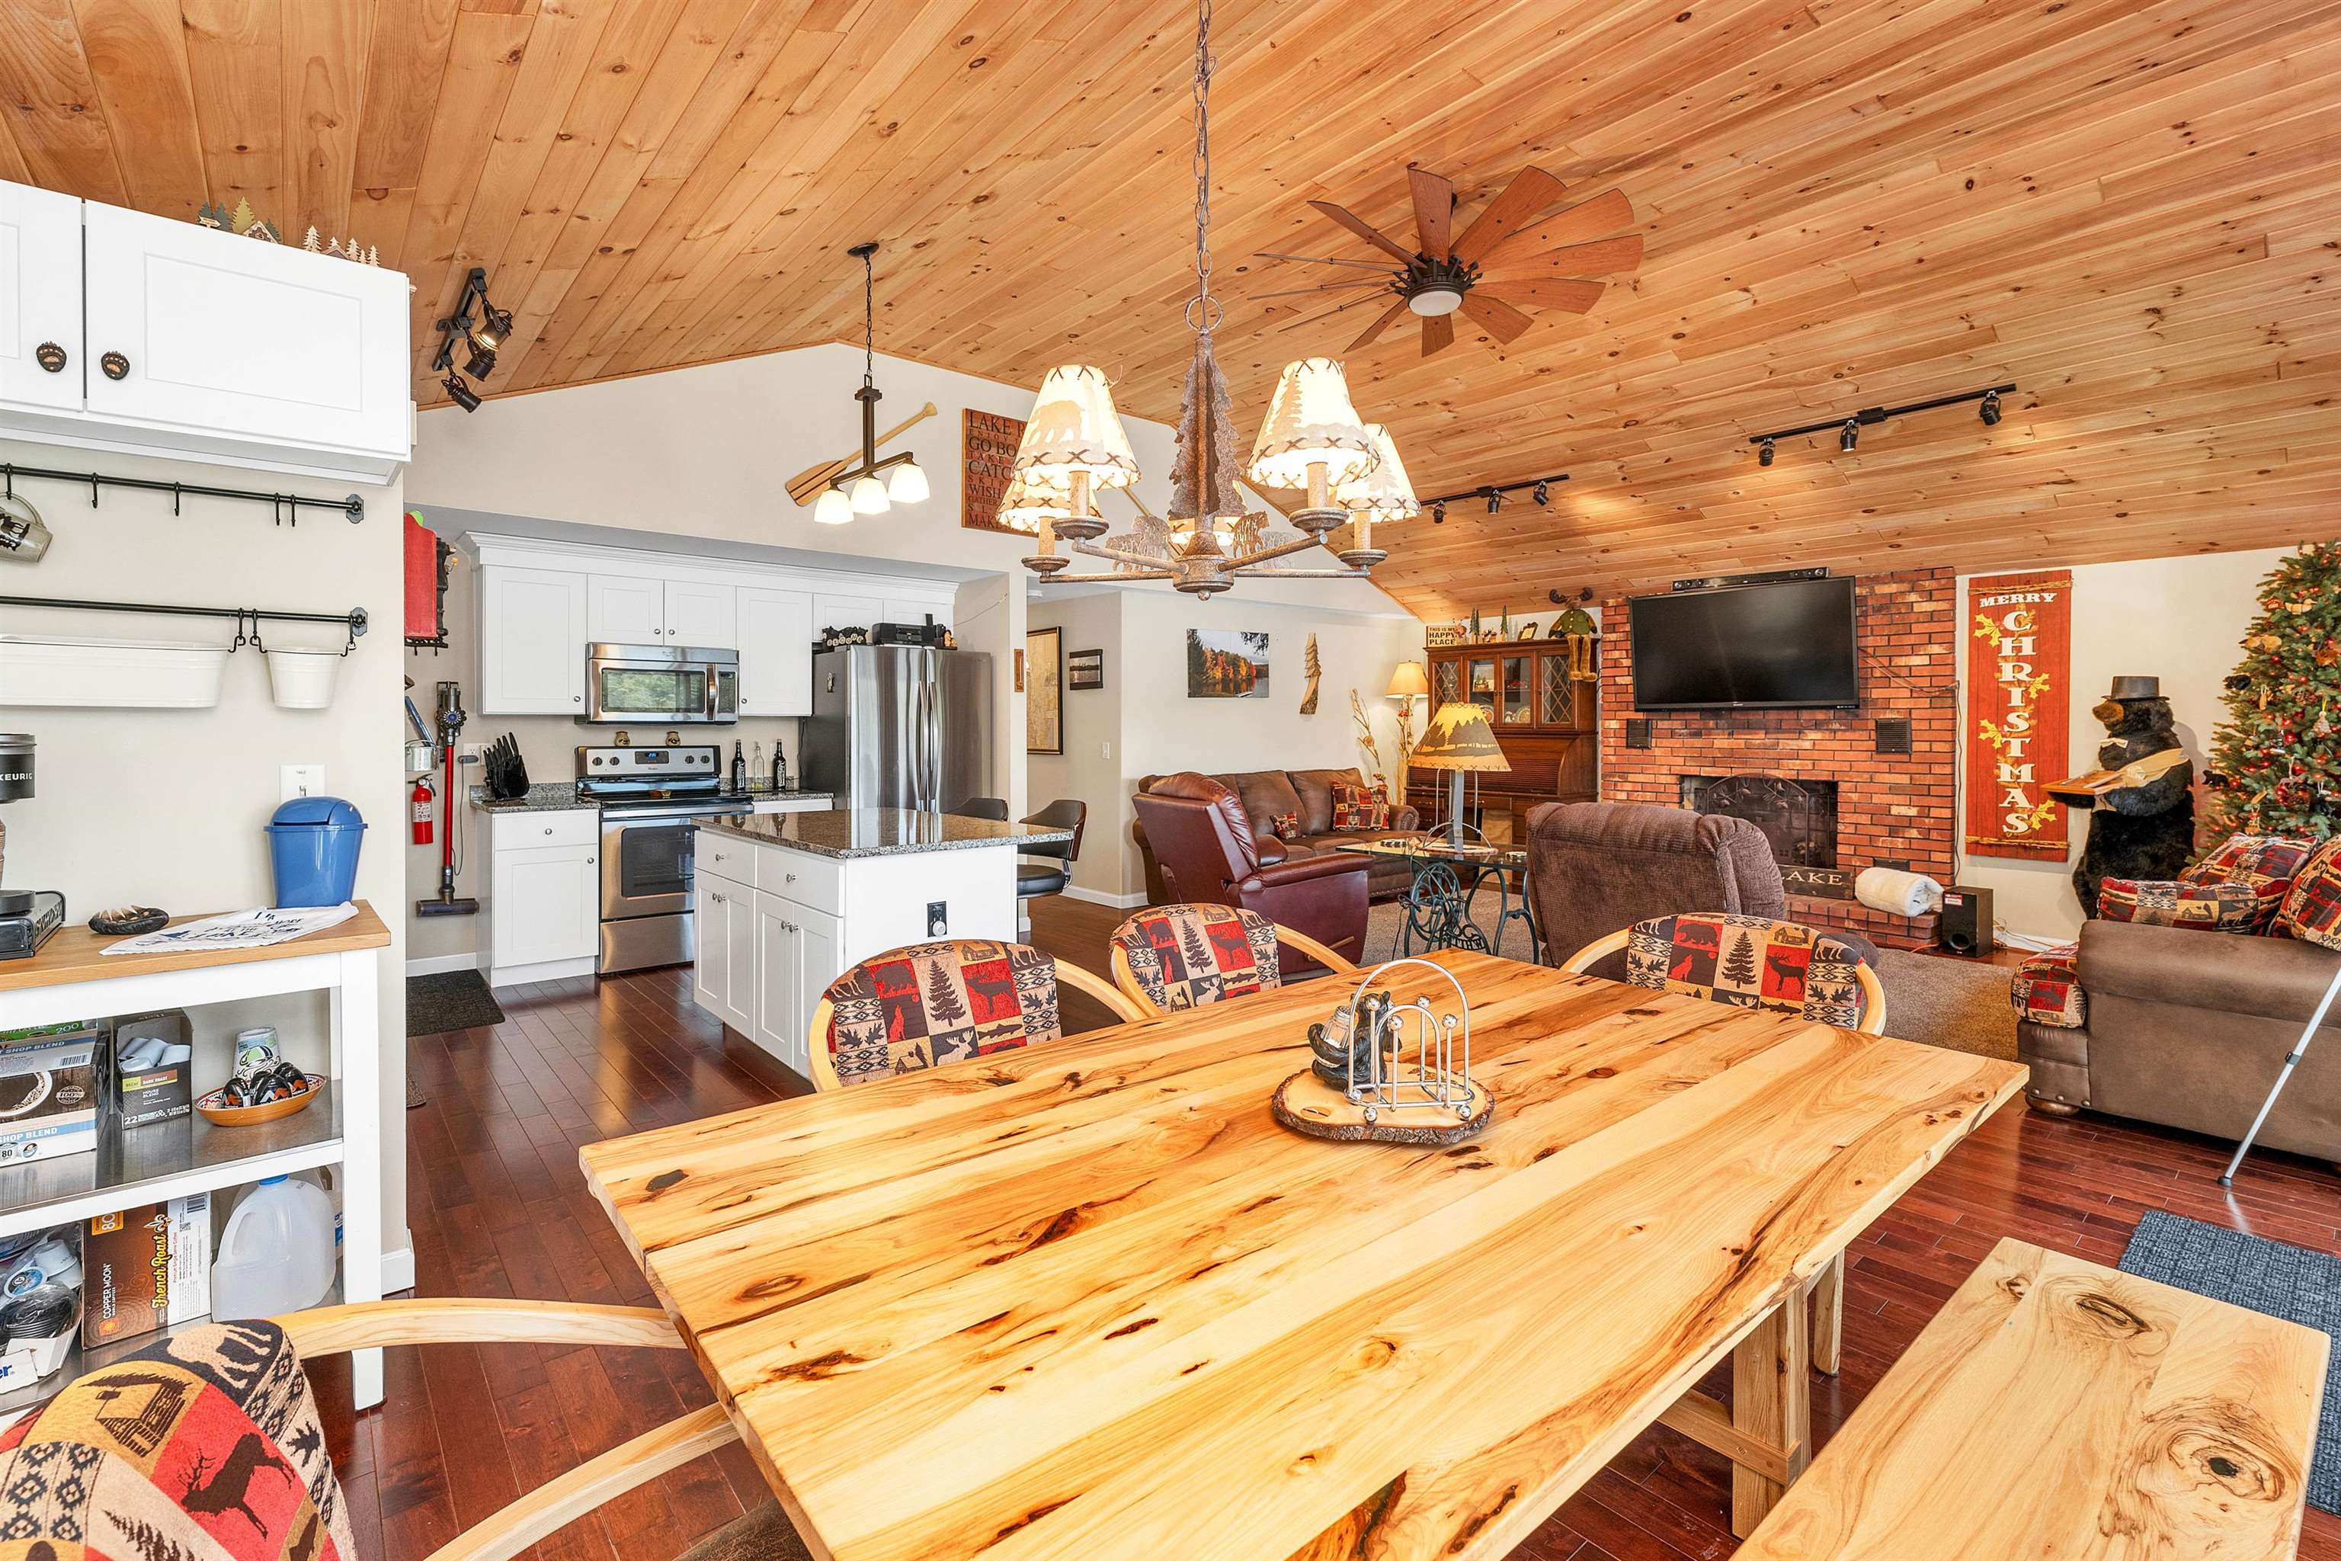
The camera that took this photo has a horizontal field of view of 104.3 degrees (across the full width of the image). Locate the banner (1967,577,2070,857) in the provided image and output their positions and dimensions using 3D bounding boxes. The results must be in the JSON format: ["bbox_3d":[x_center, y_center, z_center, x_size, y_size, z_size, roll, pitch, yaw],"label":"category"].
[{"bbox_3d":[5.106,-0.389,5.487,0.040,1.705,0.460,-3,4,-43],"label":"banner"}]

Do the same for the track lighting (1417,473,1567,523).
[{"bbox_3d":[2.165,-1.887,6.248,0.121,0.182,1.111,-3,4,-42],"label":"track lighting"}]

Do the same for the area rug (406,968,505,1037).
[{"bbox_3d":[-3.631,1.048,4.235,0.757,0.015,1.212,-3,4,-42],"label":"area rug"}]

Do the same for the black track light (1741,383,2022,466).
[{"bbox_3d":[3.649,-1.810,4.737,0.121,0.182,1.111,-3,4,-42],"label":"black track light"}]

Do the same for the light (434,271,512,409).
[{"bbox_3d":[-2.436,-1.479,3.161,0.172,0.202,1.040,-3,4,-42],"label":"light"}]

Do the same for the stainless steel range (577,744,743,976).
[{"bbox_3d":[-2.902,0.409,5.223,0.760,1.180,0.680,-3,4,-42],"label":"stainless steel range"}]

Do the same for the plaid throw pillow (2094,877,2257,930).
[{"bbox_3d":[3.541,0.511,3.174,0.220,0.340,0.420,-3,4,-43],"label":"plaid throw pillow"}]

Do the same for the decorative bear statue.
[{"bbox_3d":[5.040,0.236,4.860,0.586,1.565,0.485,1,3,26],"label":"decorative bear statue"}]

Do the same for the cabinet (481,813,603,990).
[{"bbox_3d":[-3.415,0.583,4.946,0.482,0.875,0.600,-3,4,-39],"label":"cabinet"}]

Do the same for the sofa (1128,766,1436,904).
[{"bbox_3d":[0.922,0.433,7.017,2.320,0.940,0.930,-3,4,-39],"label":"sofa"}]

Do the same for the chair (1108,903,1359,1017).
[{"bbox_3d":[0.206,0.734,2.002,0.586,0.848,0.626,-2,3,-33],"label":"chair"}]

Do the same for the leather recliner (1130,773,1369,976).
[{"bbox_3d":[0.382,0.500,4.856,1.080,1.050,0.850,-3,4,-39],"label":"leather recliner"}]

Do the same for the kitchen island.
[{"bbox_3d":[-1.159,0.629,3.500,0.838,0.915,1.444,-3,4,-42],"label":"kitchen island"}]

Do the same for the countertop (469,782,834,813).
[{"bbox_3d":[-2.938,0.055,5.229,1.737,0.131,0.656,-3,4,-42],"label":"countertop"}]

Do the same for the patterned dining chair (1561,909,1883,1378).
[{"bbox_3d":[1.302,0.740,2.222,0.660,0.870,0.600,-3,4,-42],"label":"patterned dining chair"}]

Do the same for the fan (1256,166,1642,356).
[{"bbox_3d":[1.121,-2.171,3.754,1.520,0.450,1.520,0,3,0],"label":"fan"}]

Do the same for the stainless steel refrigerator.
[{"bbox_3d":[-1.791,0.067,6.047,0.951,1.780,0.830,-3,4,-39],"label":"stainless steel refrigerator"}]

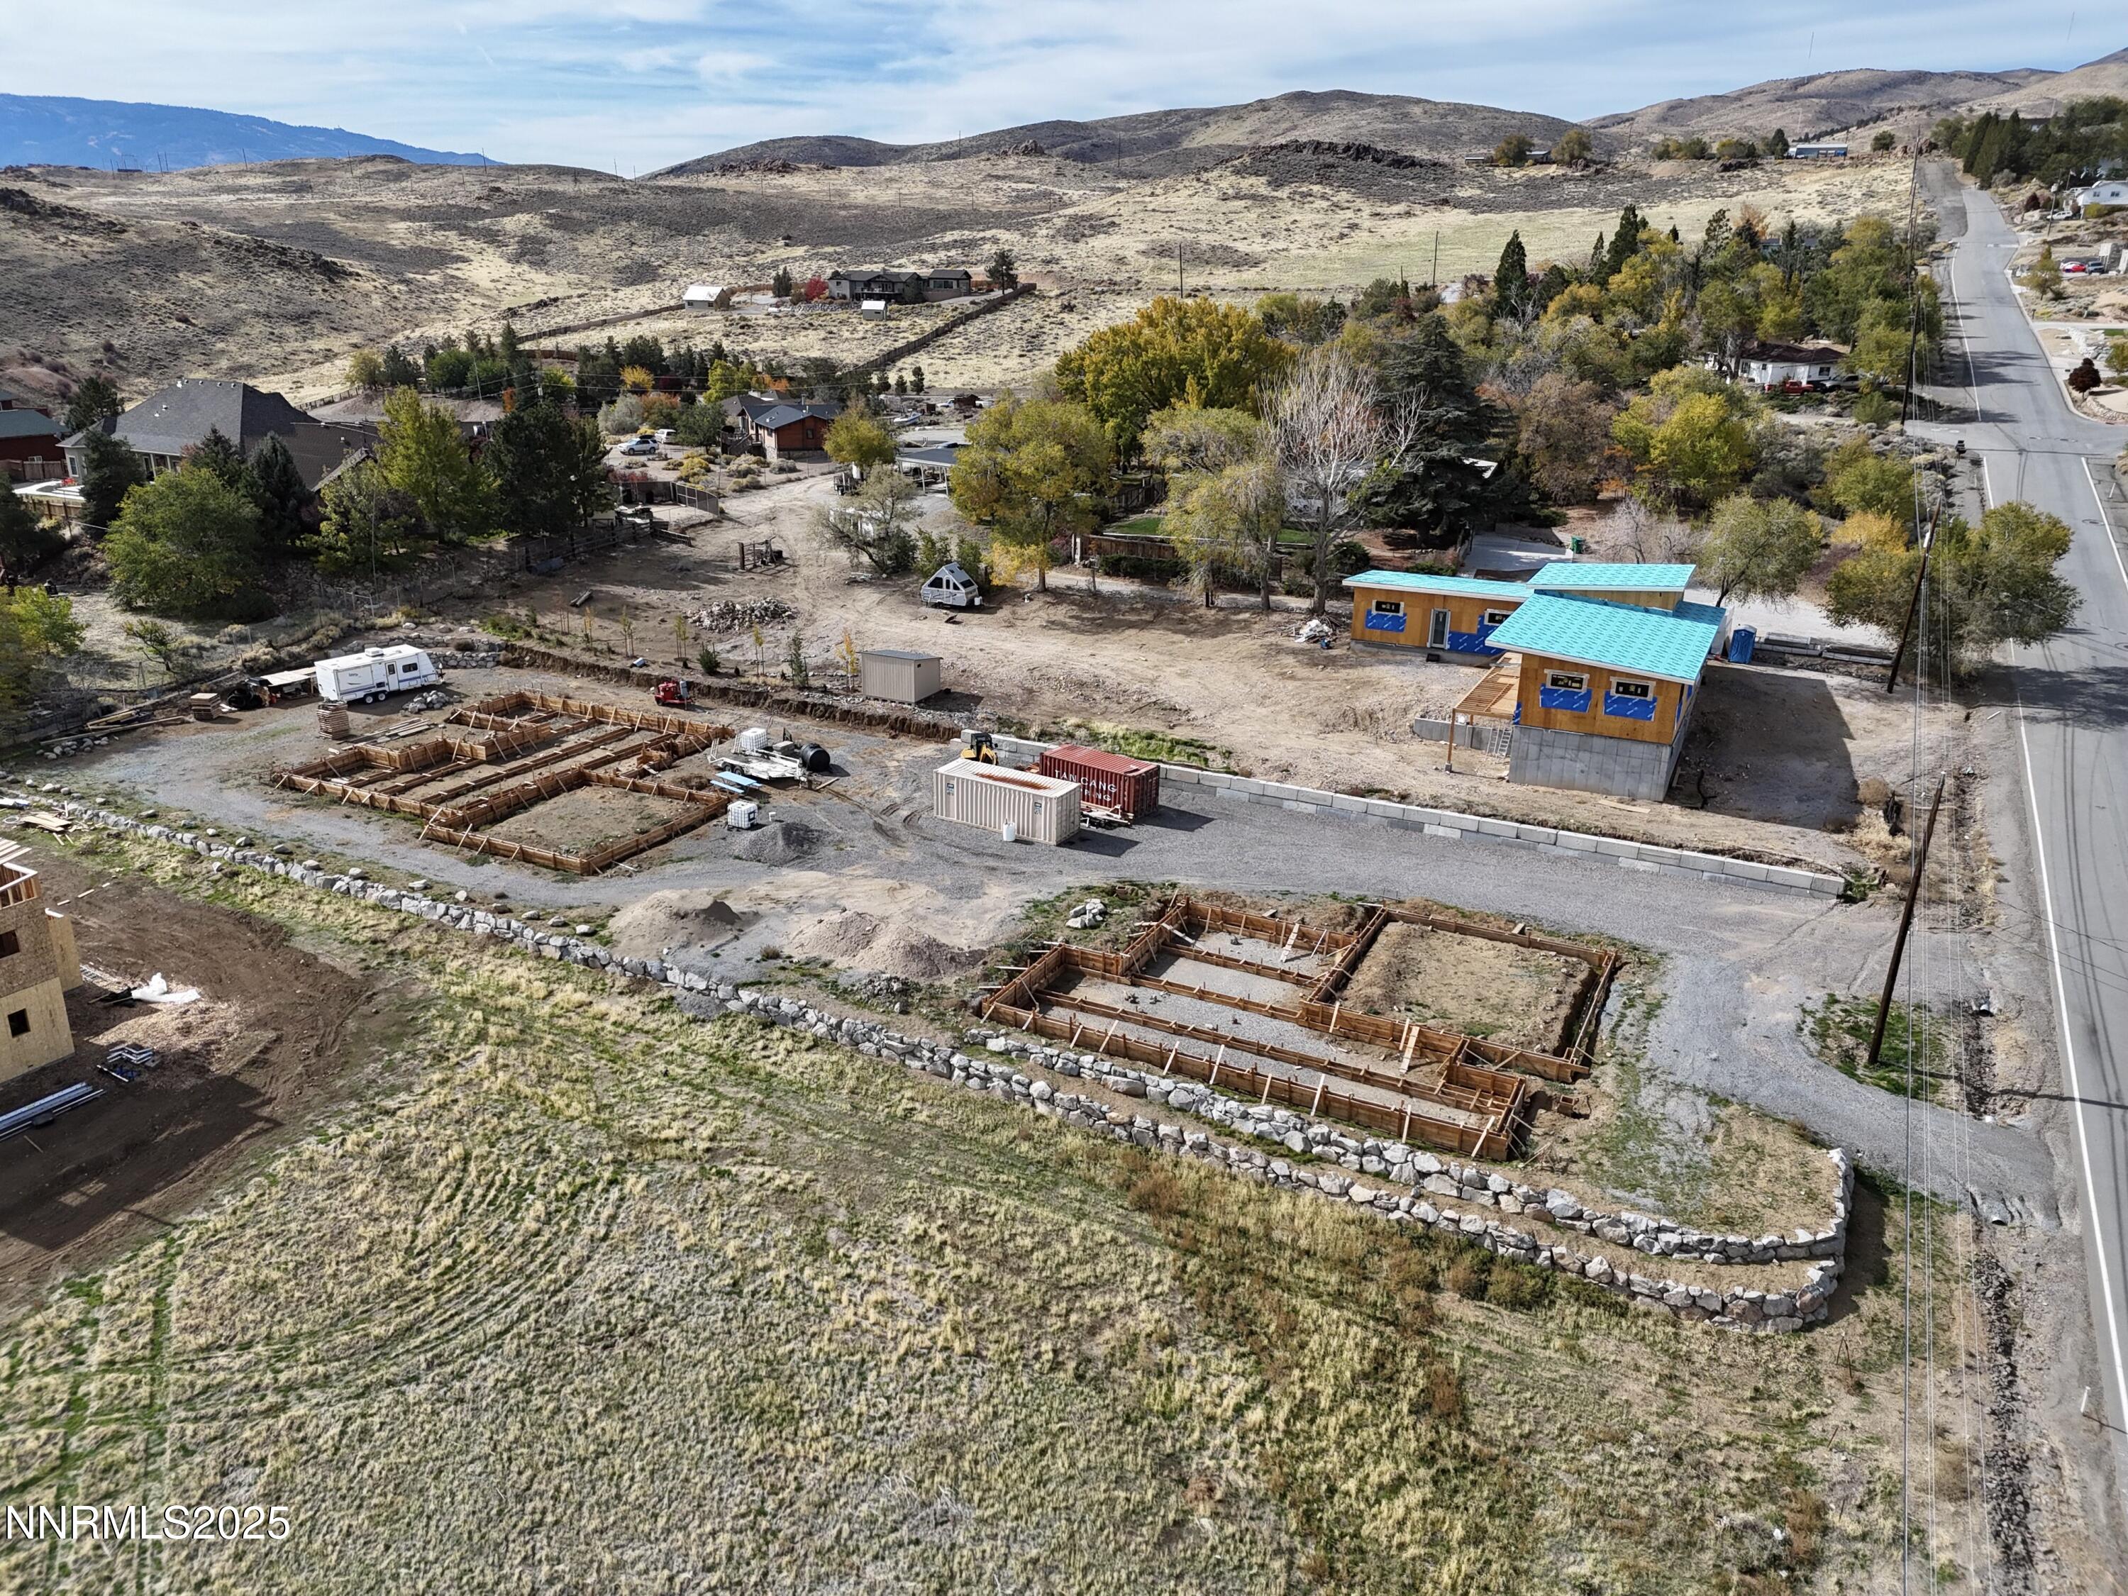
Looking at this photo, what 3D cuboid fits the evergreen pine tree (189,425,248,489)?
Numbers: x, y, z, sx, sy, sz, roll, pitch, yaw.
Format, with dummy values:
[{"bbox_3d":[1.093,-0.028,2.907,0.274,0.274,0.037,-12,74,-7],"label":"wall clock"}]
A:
[{"bbox_3d":[-72.082,-27.412,125.683,5.520,8.220,5.520,-9,21,-28],"label":"evergreen pine tree"}]

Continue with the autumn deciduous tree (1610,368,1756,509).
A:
[{"bbox_3d":[48.400,-28.006,115.314,11.090,10.520,11.090,9,20,21],"label":"autumn deciduous tree"}]

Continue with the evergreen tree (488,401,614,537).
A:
[{"bbox_3d":[-43.694,-27.852,125.199,9.600,10.950,9.600,0,19,0],"label":"evergreen tree"}]

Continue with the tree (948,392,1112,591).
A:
[{"bbox_3d":[-2.565,-23.052,111.065,12.160,14.590,11.790,1,20,0],"label":"tree"}]

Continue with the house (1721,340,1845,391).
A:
[{"bbox_3d":[83.543,-50.039,170.578,13.500,4.700,9.000,10,21,26],"label":"house"}]

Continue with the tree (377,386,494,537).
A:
[{"bbox_3d":[-51.692,-27.449,122.012,9.200,12.410,9.200,-6,20,-22],"label":"tree"}]

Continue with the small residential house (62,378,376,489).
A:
[{"bbox_3d":[-72.264,-31.349,128.012,27.000,7.800,14.500,11,22,27],"label":"small residential house"}]

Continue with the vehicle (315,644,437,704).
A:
[{"bbox_3d":[-44.160,-8.100,95.930,2.500,3.000,7.500,15,23,34],"label":"vehicle"}]

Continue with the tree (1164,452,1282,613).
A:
[{"bbox_3d":[11.555,-19.089,105.718,8.350,10.810,8.090,1,20,0],"label":"tree"}]

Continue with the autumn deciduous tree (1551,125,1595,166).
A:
[{"bbox_3d":[179.143,-229.159,517.881,15.350,12.570,14.880,1,20,0],"label":"autumn deciduous tree"}]

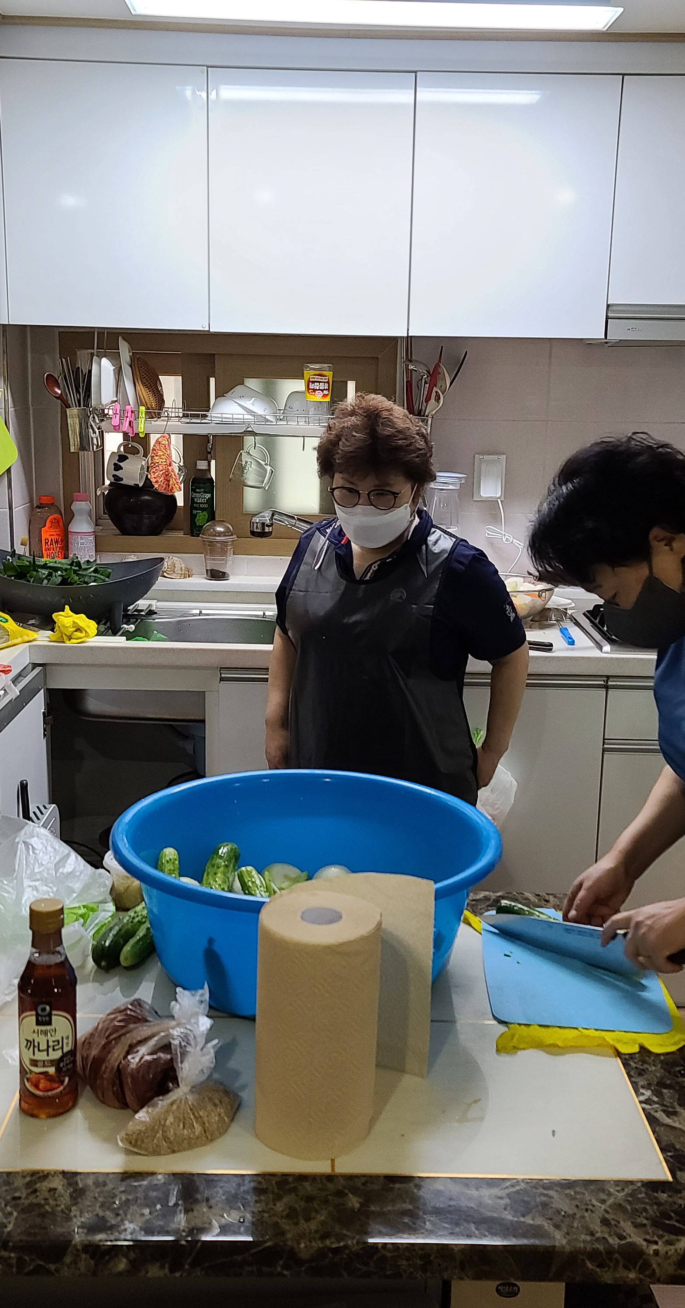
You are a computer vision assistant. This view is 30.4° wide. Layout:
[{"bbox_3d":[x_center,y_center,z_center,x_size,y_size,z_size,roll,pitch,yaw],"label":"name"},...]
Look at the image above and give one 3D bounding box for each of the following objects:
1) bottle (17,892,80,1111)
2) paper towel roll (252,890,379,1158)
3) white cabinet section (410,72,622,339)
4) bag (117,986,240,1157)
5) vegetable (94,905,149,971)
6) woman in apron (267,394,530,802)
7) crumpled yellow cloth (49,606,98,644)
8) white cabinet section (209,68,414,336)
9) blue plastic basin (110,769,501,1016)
[{"bbox_3d":[-0.300,0.358,1.281,0.056,0.220,0.056,-2,13,-14],"label":"bottle"},{"bbox_3d":[-0.025,0.370,1.264,0.119,0.229,0.119,1,13,0],"label":"paper towel roll"},{"bbox_3d":[0.389,-1.052,3.032,0.462,0.571,0.320,1,13,-1],"label":"white cabinet section"},{"bbox_3d":[-0.160,0.410,1.247,0.120,0.138,0.080,-3,13,-16],"label":"bag"},{"bbox_3d":[-0.277,0.363,1.679,0.036,0.036,0.200,4,13,13],"label":"vegetable"},{"bbox_3d":[0.087,0.277,2.215,0.450,1.425,0.340,7,14,23],"label":"woman in apron"},{"bbox_3d":[-0.601,-0.073,2.822,0.108,0.085,0.090,1,13,0],"label":"crumpled yellow cloth"},{"bbox_3d":[-0.073,-1.060,3.026,0.462,0.571,0.320,1,13,-1],"label":"white cabinet section"},{"bbox_3d":[-0.048,0.307,1.638,0.497,0.185,0.497,1,13,0],"label":"blue plastic basin"}]

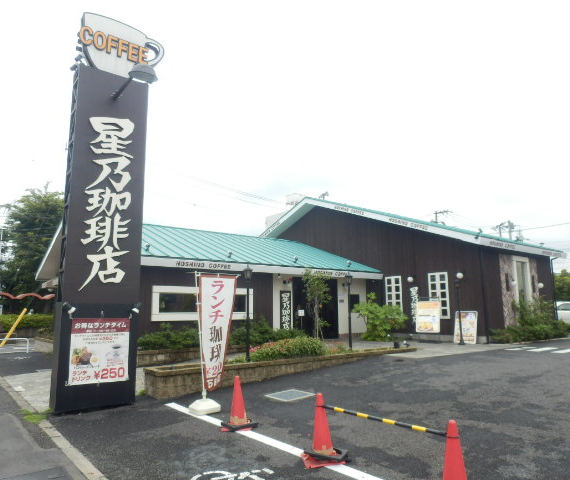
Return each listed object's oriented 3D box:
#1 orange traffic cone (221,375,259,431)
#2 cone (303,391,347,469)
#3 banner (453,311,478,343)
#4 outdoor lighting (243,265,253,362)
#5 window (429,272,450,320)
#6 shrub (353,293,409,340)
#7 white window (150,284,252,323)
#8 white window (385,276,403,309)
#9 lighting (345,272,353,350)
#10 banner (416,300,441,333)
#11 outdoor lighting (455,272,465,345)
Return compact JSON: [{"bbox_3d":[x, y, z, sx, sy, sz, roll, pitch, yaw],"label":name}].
[{"bbox_3d":[-0.637,2.234,6.124,0.400,0.680,0.400,0,-10,-3],"label":"orange traffic cone"},{"bbox_3d":[0.412,1.992,4.761,0.400,0.680,0.400,3,-10,-23],"label":"cone"},{"bbox_3d":[5.868,2.835,14.401,0.760,1.030,0.200,-10,-13,44],"label":"banner"},{"bbox_3d":[-0.788,1.573,9.631,0.200,2.080,0.200,7,-12,-37],"label":"outdoor lighting"},{"bbox_3d":[6.087,2.208,17.523,0.120,1.810,0.870,7,-12,-36],"label":"window"},{"bbox_3d":[3.487,2.853,16.546,1.600,1.720,1.450,7,-12,-37],"label":"shrub"},{"bbox_3d":[-2.790,2.282,15.802,3.970,1.150,0.140,7,-12,-36],"label":"white window"},{"bbox_3d":[4.209,2.230,17.165,0.100,1.630,0.770,7,-12,-37],"label":"white window"},{"bbox_3d":[2.005,2.209,13.759,0.200,2.360,0.200,7,-12,-36],"label":"lighting"},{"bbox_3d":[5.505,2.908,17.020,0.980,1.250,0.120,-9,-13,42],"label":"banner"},{"bbox_3d":[5.631,2.245,14.332,0.200,2.160,0.200,7,-12,-37],"label":"outdoor lighting"}]

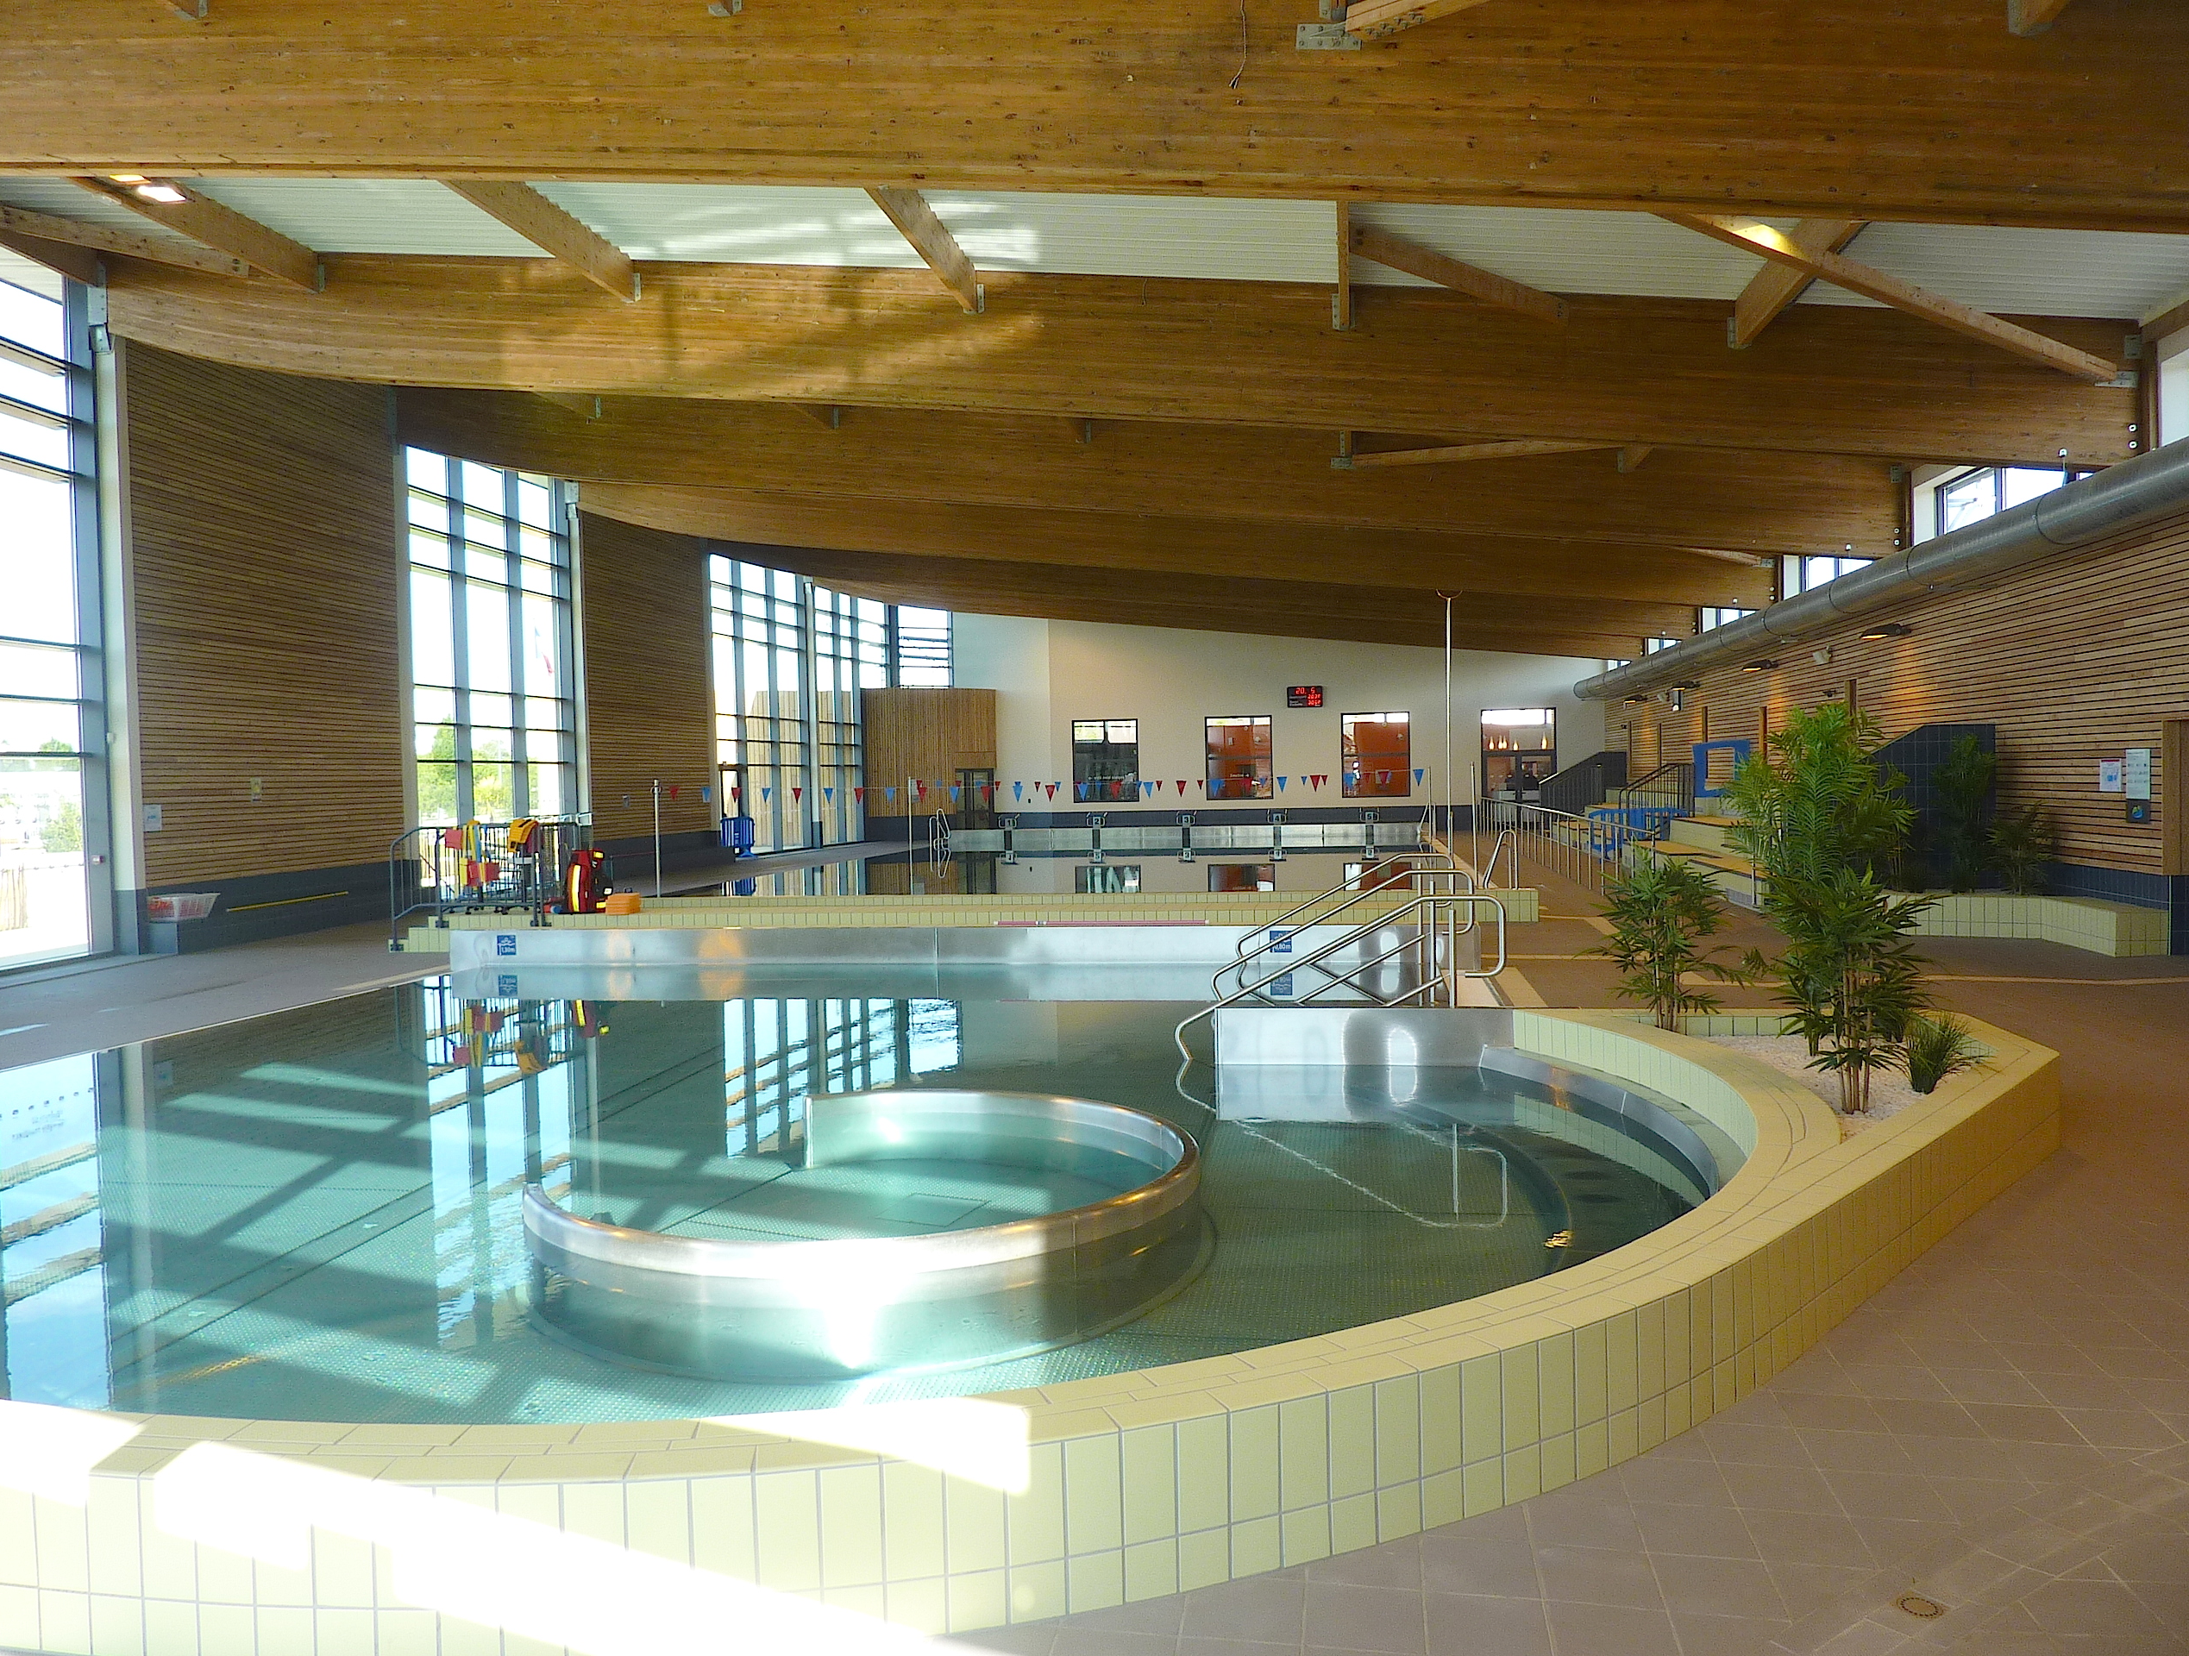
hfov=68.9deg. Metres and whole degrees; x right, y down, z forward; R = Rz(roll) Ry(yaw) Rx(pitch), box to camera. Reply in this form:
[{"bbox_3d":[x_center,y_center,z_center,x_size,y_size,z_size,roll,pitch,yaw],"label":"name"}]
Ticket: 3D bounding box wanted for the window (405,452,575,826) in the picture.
[{"bbox_3d":[-9.981,-2.558,26.437,0.250,6.900,4.721,-1,2,13],"label":"window"}]

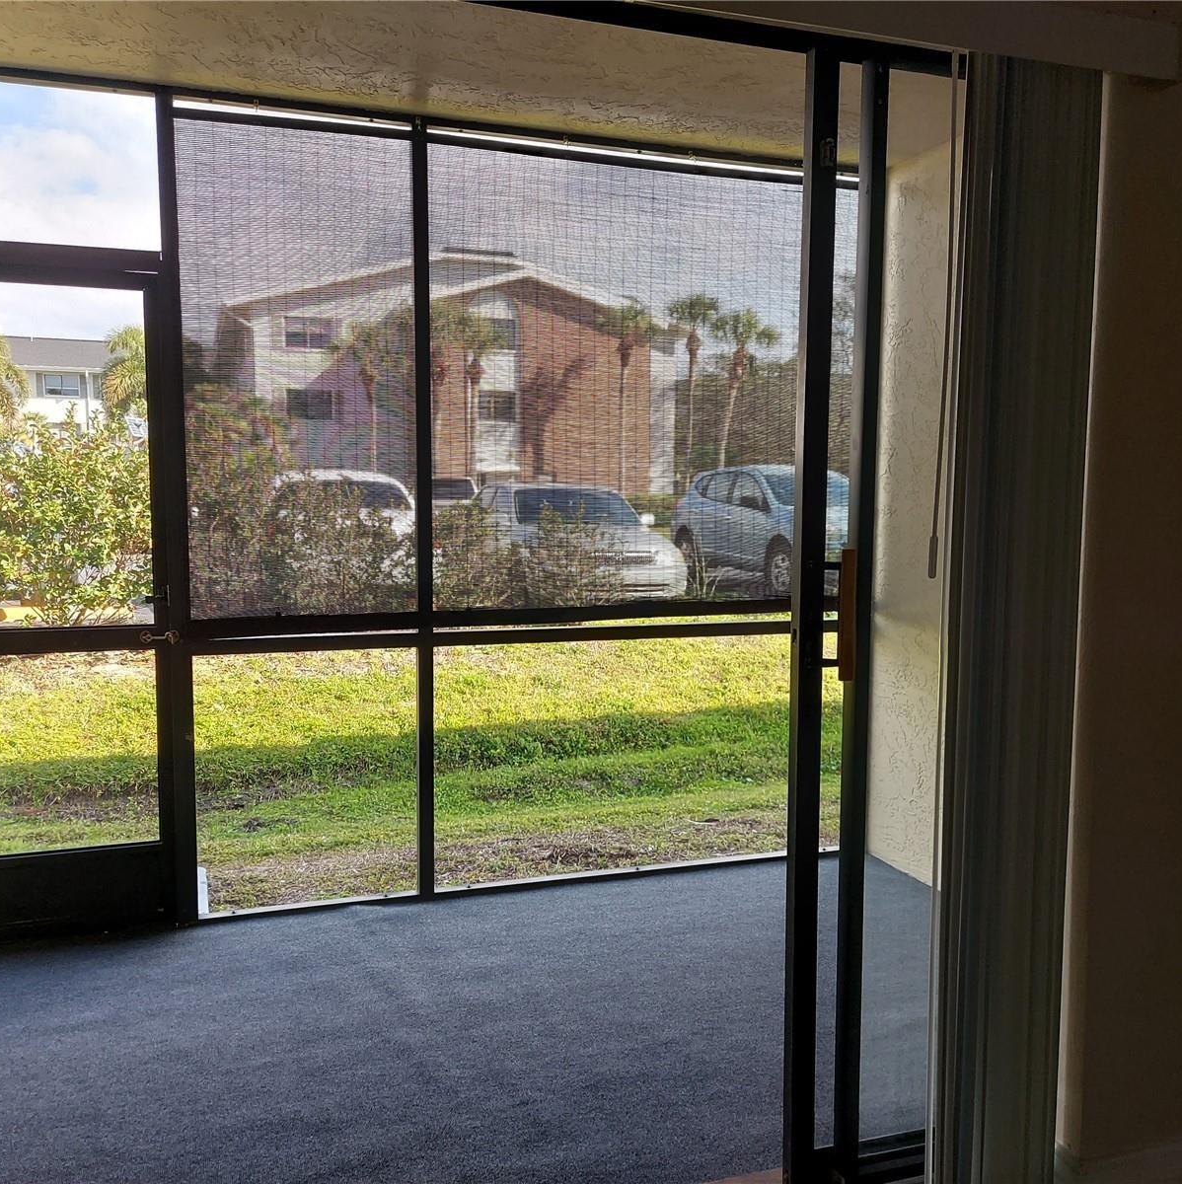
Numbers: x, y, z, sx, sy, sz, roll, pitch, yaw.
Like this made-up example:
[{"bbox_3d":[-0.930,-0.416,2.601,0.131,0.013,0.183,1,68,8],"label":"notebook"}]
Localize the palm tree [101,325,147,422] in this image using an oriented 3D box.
[{"bbox_3d":[-14.631,-5.590,38.309,3.400,6.649,3.400,0,5,0],"label":"palm tree"}]

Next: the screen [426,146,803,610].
[{"bbox_3d":[0.212,-0.683,3.864,1.540,1.504,0.030,-1,6,-18],"label":"screen"}]

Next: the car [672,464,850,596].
[{"bbox_3d":[2.580,-0.840,14.900,1.810,1.660,4.650,-2,6,-19],"label":"car"}]

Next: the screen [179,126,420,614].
[{"bbox_3d":[-0.886,-0.660,3.504,0.719,1.515,0.030,-1,6,-18],"label":"screen"}]

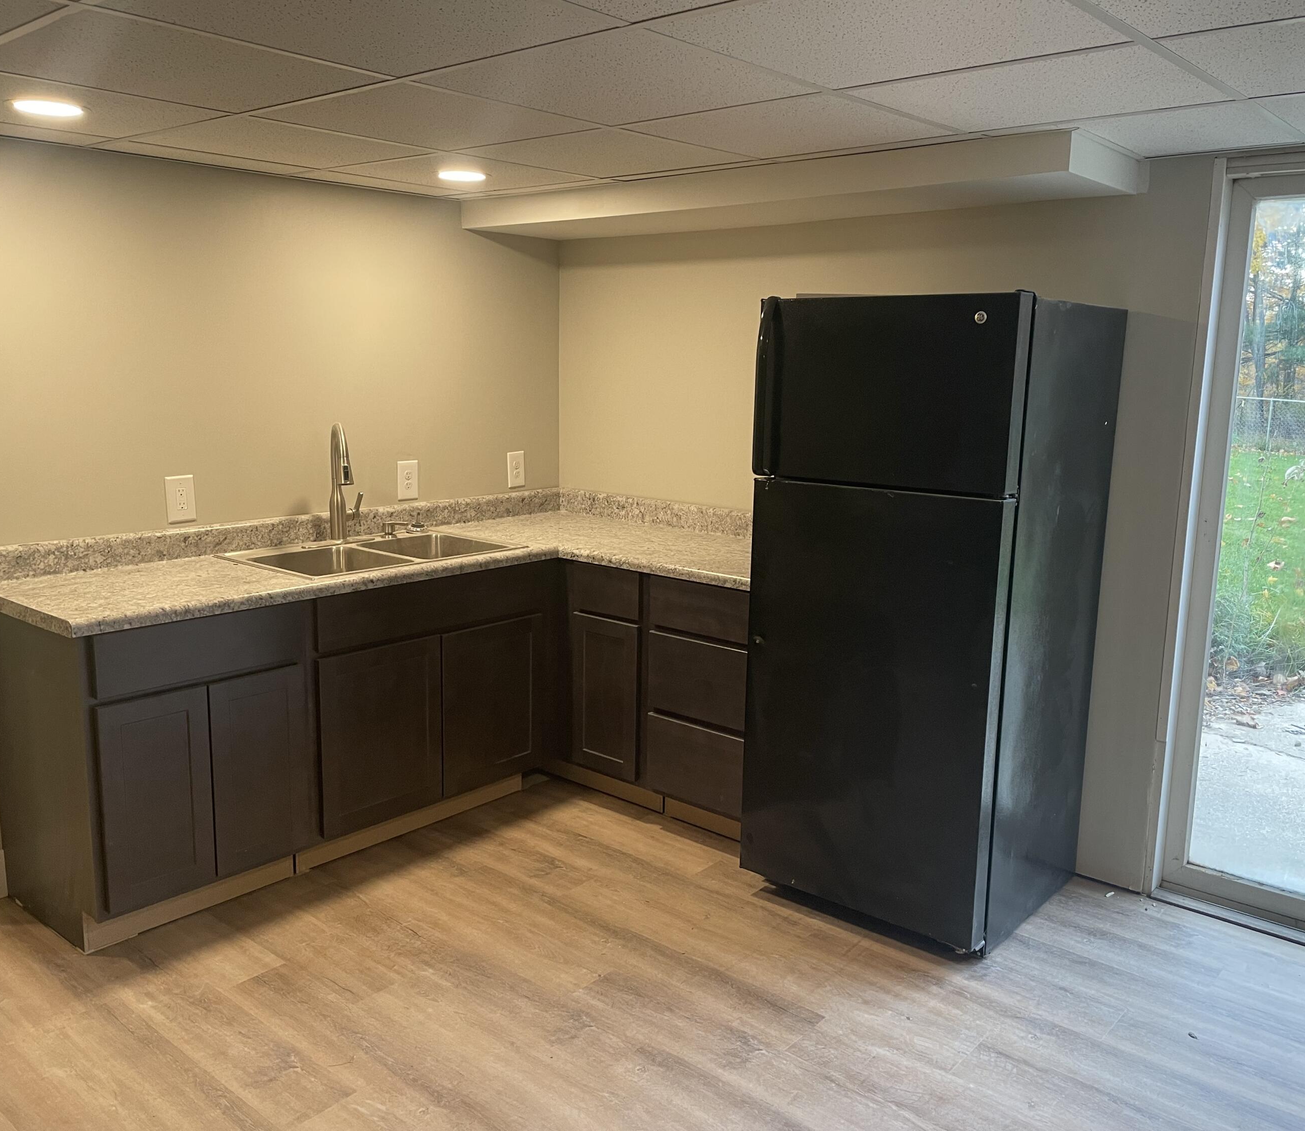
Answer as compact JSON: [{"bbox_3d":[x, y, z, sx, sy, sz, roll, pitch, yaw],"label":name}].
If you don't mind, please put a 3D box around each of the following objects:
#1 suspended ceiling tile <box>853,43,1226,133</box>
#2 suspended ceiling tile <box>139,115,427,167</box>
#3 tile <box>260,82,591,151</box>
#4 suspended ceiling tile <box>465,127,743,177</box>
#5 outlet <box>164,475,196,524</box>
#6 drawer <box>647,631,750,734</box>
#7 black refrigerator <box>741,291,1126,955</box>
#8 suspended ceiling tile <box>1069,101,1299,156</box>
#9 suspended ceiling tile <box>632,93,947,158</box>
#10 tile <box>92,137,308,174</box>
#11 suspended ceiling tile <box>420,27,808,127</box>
[{"bbox_3d":[0.791,-0.966,2.328,0.602,0.018,0.602,10,13,40],"label":"suspended ceiling tile"},{"bbox_3d":[-0.984,-1.133,3.044,0.597,0.018,0.597,10,14,40],"label":"suspended ceiling tile"},{"bbox_3d":[-0.527,-1.047,2.654,0.597,0.018,0.597,10,14,40],"label":"tile"},{"bbox_3d":[-0.131,-1.130,3.108,0.602,0.018,0.602,10,13,40],"label":"suspended ceiling tile"},{"bbox_3d":[-1.442,-0.201,3.466,0.008,0.139,0.088,10,13,40],"label":"outlet"},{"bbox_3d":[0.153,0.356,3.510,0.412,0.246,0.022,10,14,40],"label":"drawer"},{"bbox_3d":[0.787,0.111,3.255,0.727,1.699,0.769,10,13,40],"label":"black refrigerator"},{"bbox_3d":[1.273,-1.037,2.693,0.375,0.018,0.580,10,14,40],"label":"suspended ceiling tile"},{"bbox_3d":[0.330,-1.048,2.718,0.602,0.018,0.602,10,13,40],"label":"suspended ceiling tile"},{"bbox_3d":[-1.287,-1.190,3.298,0.175,0.018,0.597,10,14,40],"label":"tile"},{"bbox_3d":[-0.069,-0.967,2.264,0.602,0.018,0.602,10,13,40],"label":"suspended ceiling tile"}]

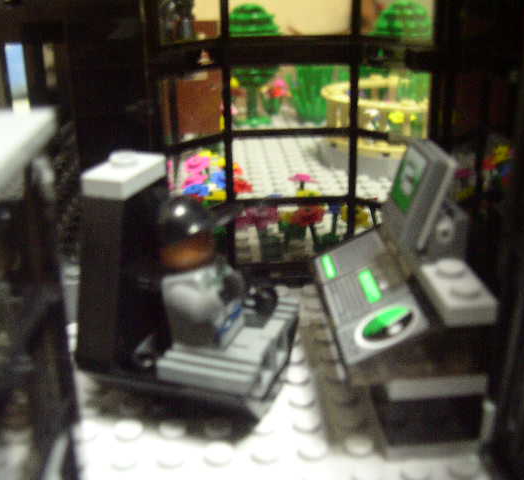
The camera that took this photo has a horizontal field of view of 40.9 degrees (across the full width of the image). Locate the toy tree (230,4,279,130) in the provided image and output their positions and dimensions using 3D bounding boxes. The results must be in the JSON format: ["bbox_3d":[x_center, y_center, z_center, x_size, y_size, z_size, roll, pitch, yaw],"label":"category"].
[{"bbox_3d":[-0.005,-0.090,0.363,0.031,0.058,0.031,-2,21,-3],"label":"toy tree"}]

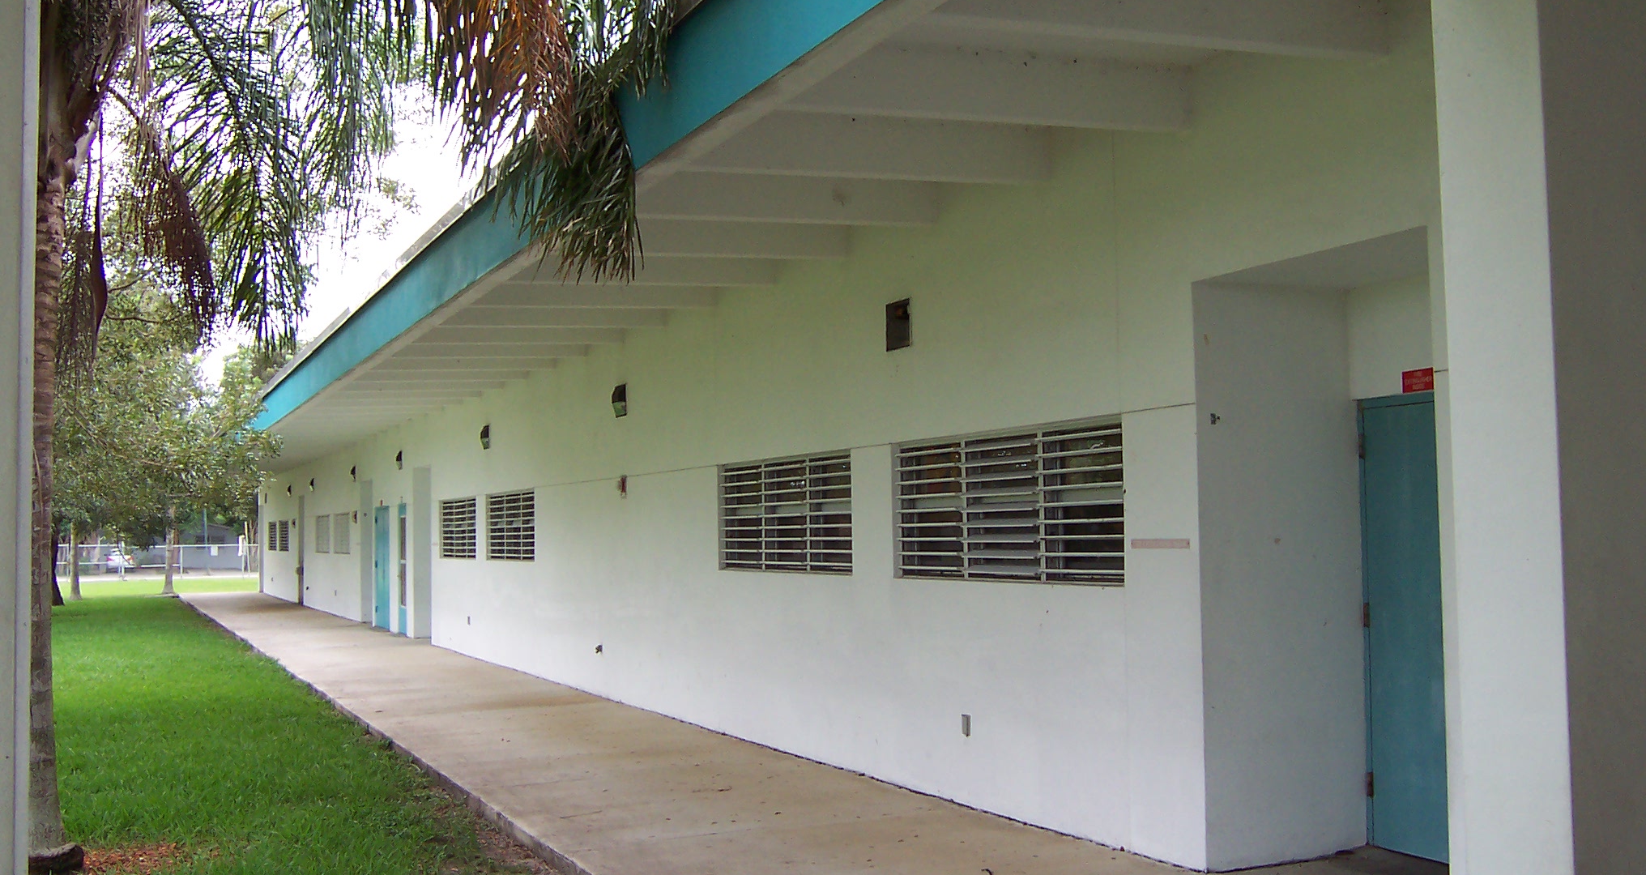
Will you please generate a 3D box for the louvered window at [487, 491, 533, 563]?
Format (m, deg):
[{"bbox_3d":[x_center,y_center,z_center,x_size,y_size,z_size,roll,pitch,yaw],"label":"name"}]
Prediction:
[{"bbox_3d":[-3.546,1.016,19.634,0.104,0.800,2.442,0,-3,-23],"label":"louvered window"}]

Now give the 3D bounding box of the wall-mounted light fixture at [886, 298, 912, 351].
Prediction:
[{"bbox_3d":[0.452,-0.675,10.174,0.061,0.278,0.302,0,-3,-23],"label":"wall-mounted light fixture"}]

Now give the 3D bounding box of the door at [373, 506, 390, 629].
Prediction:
[{"bbox_3d":[-7.312,2.168,28.534,0.071,2.018,1.569,0,-3,-23],"label":"door"}]

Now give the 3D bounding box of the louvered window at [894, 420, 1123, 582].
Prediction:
[{"bbox_3d":[0.958,0.372,9.196,0.104,0.800,2.499,0,-3,-23],"label":"louvered window"}]

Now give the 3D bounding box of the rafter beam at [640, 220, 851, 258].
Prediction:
[{"bbox_3d":[-0.731,-1.254,10.587,1.914,0.274,0.118,-1,-3,-23],"label":"rafter beam"}]

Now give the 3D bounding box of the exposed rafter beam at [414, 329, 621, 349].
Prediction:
[{"bbox_3d":[-2.673,-0.964,15.086,1.914,0.274,0.118,-1,-3,-23],"label":"exposed rafter beam"}]

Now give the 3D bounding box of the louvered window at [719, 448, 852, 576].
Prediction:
[{"bbox_3d":[-0.265,0.547,12.029,0.104,0.800,2.494,0,-3,-23],"label":"louvered window"}]

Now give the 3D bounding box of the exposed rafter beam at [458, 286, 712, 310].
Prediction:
[{"bbox_3d":[-1.708,-1.102,12.849,1.914,0.274,0.118,-1,-3,-23],"label":"exposed rafter beam"}]

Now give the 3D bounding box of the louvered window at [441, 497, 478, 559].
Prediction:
[{"bbox_3d":[-4.721,1.185,22.357,0.104,0.800,2.424,0,-3,-23],"label":"louvered window"}]

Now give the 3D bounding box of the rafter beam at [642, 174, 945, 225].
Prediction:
[{"bbox_3d":[-0.253,-1.322,9.479,1.914,0.274,0.118,-1,-3,-23],"label":"rafter beam"}]

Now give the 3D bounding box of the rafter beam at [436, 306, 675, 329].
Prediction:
[{"bbox_3d":[-2.189,-1.033,13.966,1.914,0.274,0.118,-1,-3,-23],"label":"rafter beam"}]

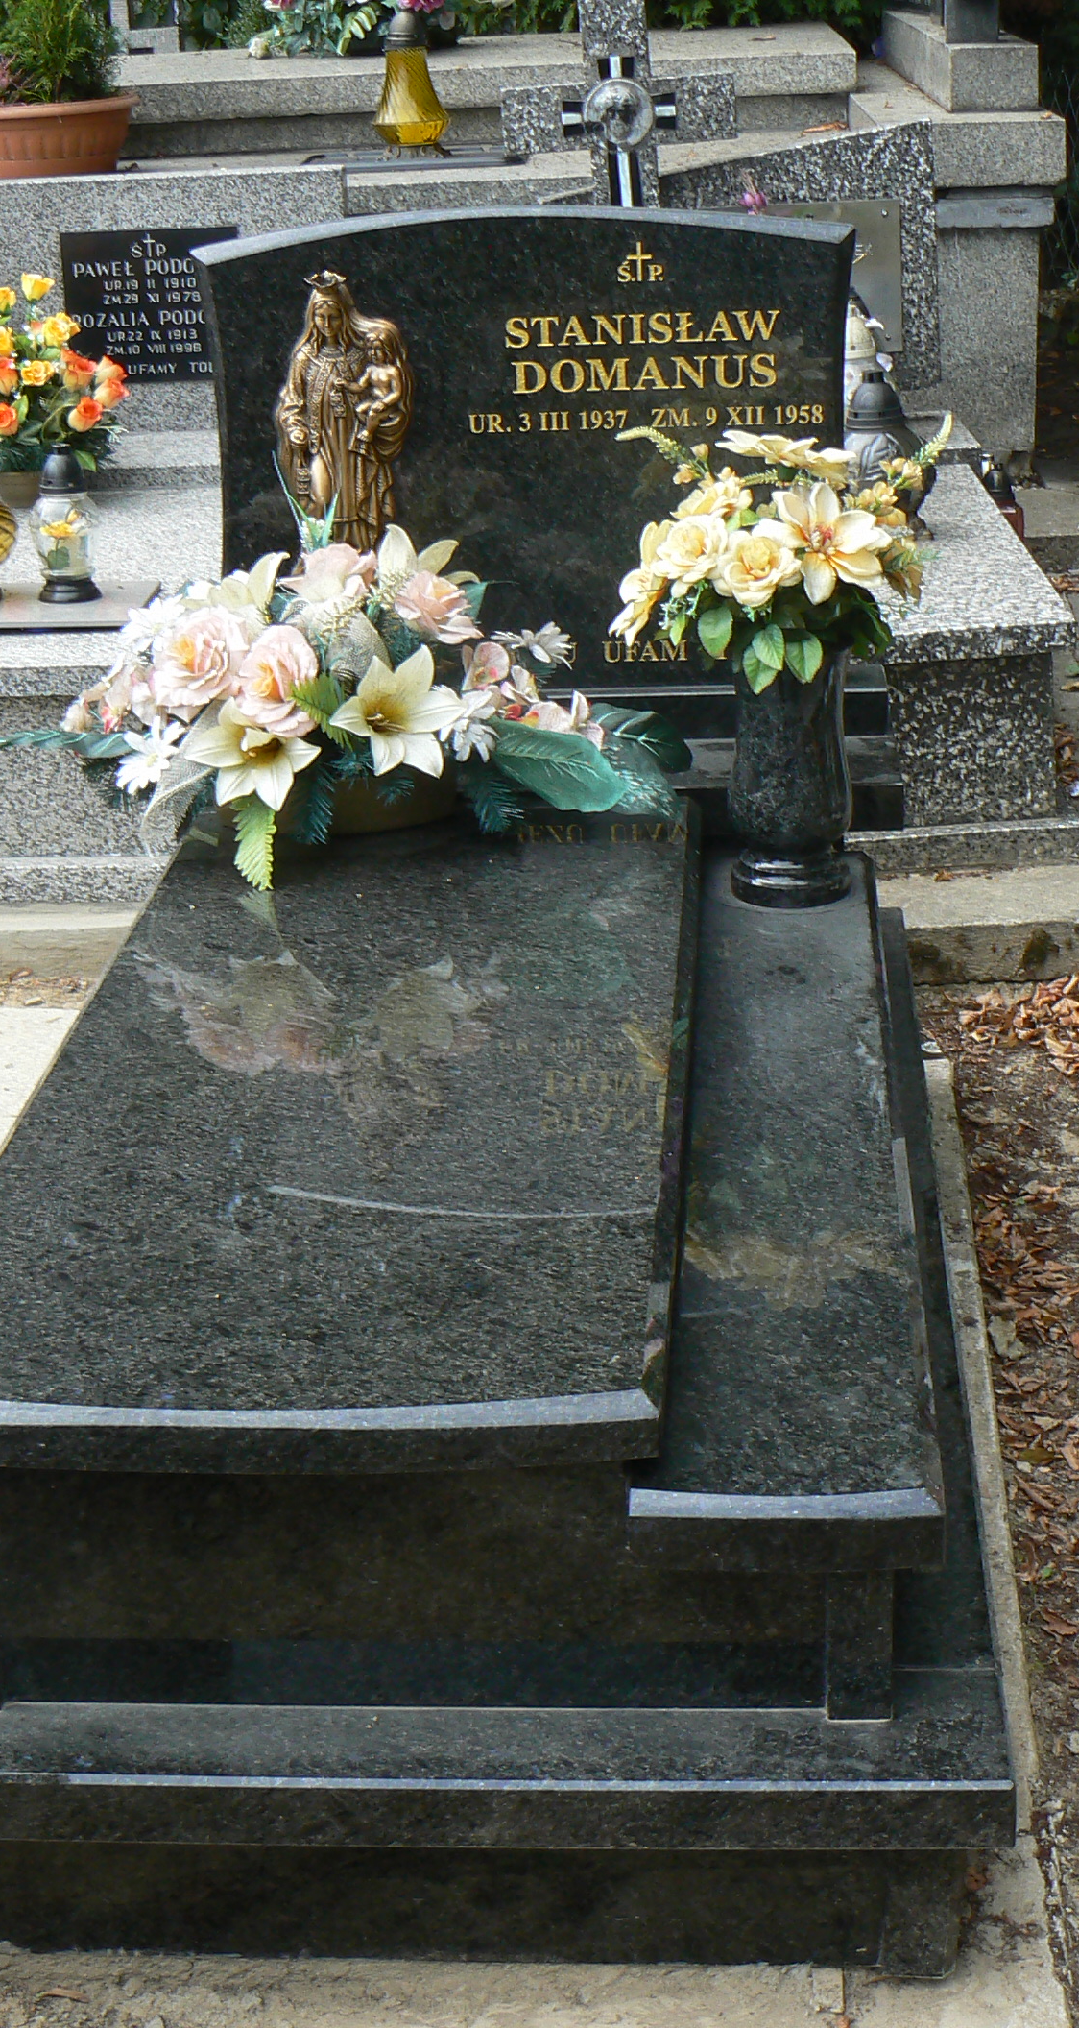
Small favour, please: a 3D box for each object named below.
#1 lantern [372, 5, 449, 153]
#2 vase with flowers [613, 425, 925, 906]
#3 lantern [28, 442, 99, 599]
[{"bbox_3d":[-0.287,-2.061,6.208,0.170,0.306,0.170,-1,22,5],"label":"lantern"},{"bbox_3d":[0.272,-0.418,3.340,0.367,0.562,0.329,-1,22,5],"label":"vase with flowers"},{"bbox_3d":[-0.814,-0.842,4.804,0.118,0.264,0.115,-2,22,2],"label":"lantern"}]

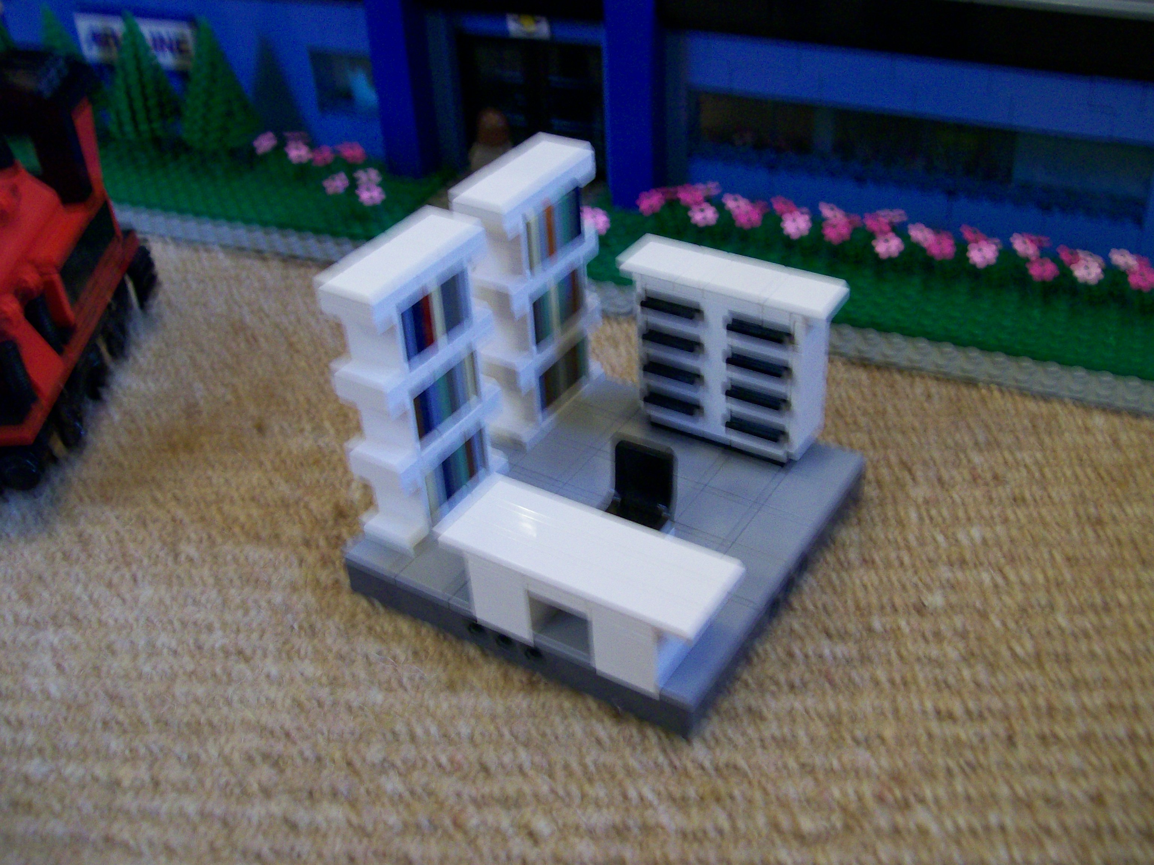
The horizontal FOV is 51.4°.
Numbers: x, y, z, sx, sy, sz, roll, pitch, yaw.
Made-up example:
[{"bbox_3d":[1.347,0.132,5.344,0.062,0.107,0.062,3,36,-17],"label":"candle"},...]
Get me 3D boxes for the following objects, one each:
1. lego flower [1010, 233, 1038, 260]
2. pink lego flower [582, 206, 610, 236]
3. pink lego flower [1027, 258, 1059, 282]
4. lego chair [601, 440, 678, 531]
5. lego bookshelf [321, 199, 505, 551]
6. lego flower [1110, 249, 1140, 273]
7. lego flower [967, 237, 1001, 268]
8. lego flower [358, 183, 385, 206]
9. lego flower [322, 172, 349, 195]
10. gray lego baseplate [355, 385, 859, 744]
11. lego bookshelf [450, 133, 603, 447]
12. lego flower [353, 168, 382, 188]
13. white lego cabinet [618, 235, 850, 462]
[{"bbox_3d":[0.142,-0.059,0.381,0.009,0.006,0.009,13,39,21],"label":"lego flower"},{"bbox_3d":[0.006,-0.072,0.410,0.009,0.006,0.009,13,39,21],"label":"pink lego flower"},{"bbox_3d":[0.146,-0.051,0.375,0.009,0.006,0.009,13,39,21],"label":"pink lego flower"},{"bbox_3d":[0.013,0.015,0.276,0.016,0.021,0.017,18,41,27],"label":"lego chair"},{"bbox_3d":[-0.037,-0.011,0.287,0.016,0.070,0.040,18,41,27],"label":"lego bookshelf"},{"bbox_3d":[0.169,-0.053,0.371,0.009,0.006,0.009,13,39,21],"label":"lego flower"},{"bbox_3d":[0.130,-0.057,0.385,0.009,0.006,0.009,13,39,21],"label":"lego flower"},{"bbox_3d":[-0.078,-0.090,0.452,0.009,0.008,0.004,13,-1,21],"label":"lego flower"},{"bbox_3d":[-0.093,-0.096,0.460,0.004,0.008,0.009,20,14,-45],"label":"lego flower"},{"bbox_3d":[0.009,0.015,0.301,0.096,0.032,0.096,18,41,27],"label":"gray lego baseplate"},{"bbox_3d":[-0.011,-0.036,0.319,0.016,0.070,0.040,18,41,27],"label":"lego bookshelf"},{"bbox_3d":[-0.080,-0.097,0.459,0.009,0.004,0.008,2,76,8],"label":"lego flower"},{"bbox_3d":[0.039,-0.022,0.319,0.056,0.045,0.019,18,41,27],"label":"white lego cabinet"}]

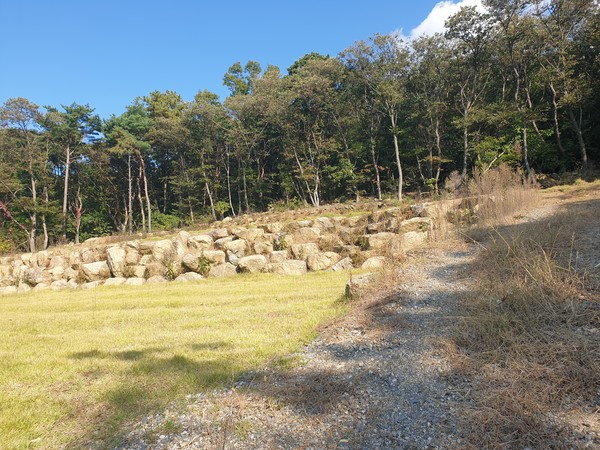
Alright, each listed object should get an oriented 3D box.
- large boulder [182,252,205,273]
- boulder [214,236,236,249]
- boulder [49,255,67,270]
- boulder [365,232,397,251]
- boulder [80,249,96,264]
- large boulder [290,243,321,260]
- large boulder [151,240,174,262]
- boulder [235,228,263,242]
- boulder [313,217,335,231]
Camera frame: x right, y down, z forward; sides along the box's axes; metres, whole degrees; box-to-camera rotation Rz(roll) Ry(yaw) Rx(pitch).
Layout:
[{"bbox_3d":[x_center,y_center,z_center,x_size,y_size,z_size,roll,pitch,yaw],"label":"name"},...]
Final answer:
[{"bbox_3d":[-4.107,1.439,17.300,0.748,0.752,0.700,-1,-3,0],"label":"large boulder"},{"bbox_3d":[-2.760,0.648,16.700,0.770,0.420,0.560,-3,-1,-3],"label":"boulder"},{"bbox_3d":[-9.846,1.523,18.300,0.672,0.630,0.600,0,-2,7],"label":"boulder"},{"bbox_3d":[2.893,0.586,16.000,1.010,0.610,0.730,-3,-1,-3],"label":"boulder"},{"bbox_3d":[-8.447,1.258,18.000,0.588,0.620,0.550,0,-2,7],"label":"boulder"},{"bbox_3d":[0.200,0.964,16.400,1.070,0.635,0.850,0,-2,7],"label":"large boulder"},{"bbox_3d":[-5.441,1.052,17.900,0.835,0.856,0.740,-1,-3,0],"label":"large boulder"},{"bbox_3d":[-2.107,0.438,18.800,1.218,0.572,0.850,-1,-3,0],"label":"boulder"},{"bbox_3d":[1.022,-0.065,19.600,0.943,0.597,0.750,-1,-3,0],"label":"boulder"}]

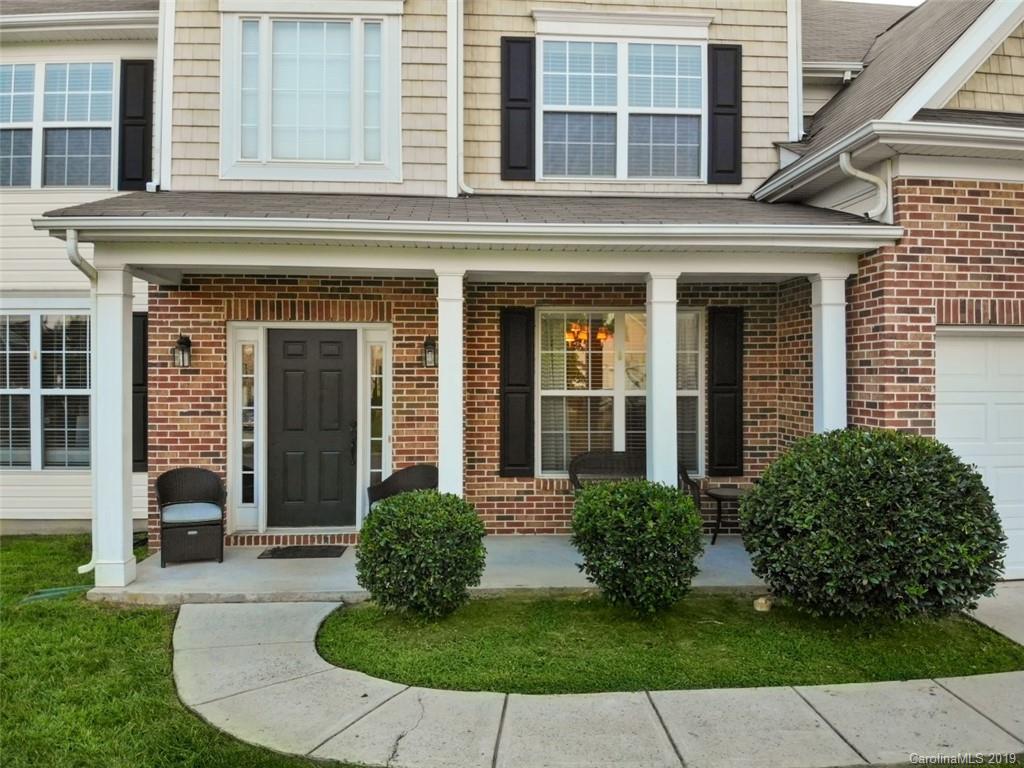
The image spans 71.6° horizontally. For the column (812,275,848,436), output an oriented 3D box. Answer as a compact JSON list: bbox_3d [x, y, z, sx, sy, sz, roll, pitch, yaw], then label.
[{"bbox_3d":[2.720,0.345,6.110,0.230,2.550,0.230,0,-1,-3],"label":"column"}]

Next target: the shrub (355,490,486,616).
[{"bbox_3d":[-0.660,1.250,5.200,0.930,0.940,0.930,0,0,-3],"label":"shrub"}]

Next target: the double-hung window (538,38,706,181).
[{"bbox_3d":[1.160,-2.890,7.520,1.830,1.540,0.100,0,0,-3],"label":"double-hung window"}]

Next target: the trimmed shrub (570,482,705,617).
[{"bbox_3d":[0.920,1.220,5.250,0.960,1.000,0.960,0,0,-3],"label":"trimmed shrub"}]

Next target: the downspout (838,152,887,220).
[{"bbox_3d":[2.900,-1.630,5.870,0.360,0.540,0.085,0,0,-3],"label":"downspout"}]

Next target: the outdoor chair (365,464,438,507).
[{"bbox_3d":[-0.990,1.210,6.800,0.610,0.830,0.620,0,-1,37],"label":"outdoor chair"}]

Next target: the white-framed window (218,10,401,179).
[{"bbox_3d":[-2.030,-2.900,7.150,1.800,1.710,0.120,0,-1,-3],"label":"white-framed window"}]

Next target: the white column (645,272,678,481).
[{"bbox_3d":[1.270,0.345,6.030,0.230,2.550,0.230,0,-1,-3],"label":"white column"}]

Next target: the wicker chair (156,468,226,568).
[{"bbox_3d":[-2.950,1.210,6.530,0.610,0.830,0.620,0,0,-23],"label":"wicker chair"}]

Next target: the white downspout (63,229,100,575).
[{"bbox_3d":[-3.385,0.190,5.560,0.210,2.700,0.420,0,-1,-3],"label":"white downspout"}]

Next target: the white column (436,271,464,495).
[{"bbox_3d":[-0.500,0.350,5.800,0.220,2.540,0.220,0,0,-3],"label":"white column"}]

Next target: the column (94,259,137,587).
[{"bbox_3d":[-3.220,0.340,5.780,0.230,2.550,0.230,0,-1,-3],"label":"column"}]

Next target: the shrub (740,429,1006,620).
[{"bbox_3d":[2.530,1.030,5.000,1.760,1.380,1.500,0,0,-3],"label":"shrub"}]

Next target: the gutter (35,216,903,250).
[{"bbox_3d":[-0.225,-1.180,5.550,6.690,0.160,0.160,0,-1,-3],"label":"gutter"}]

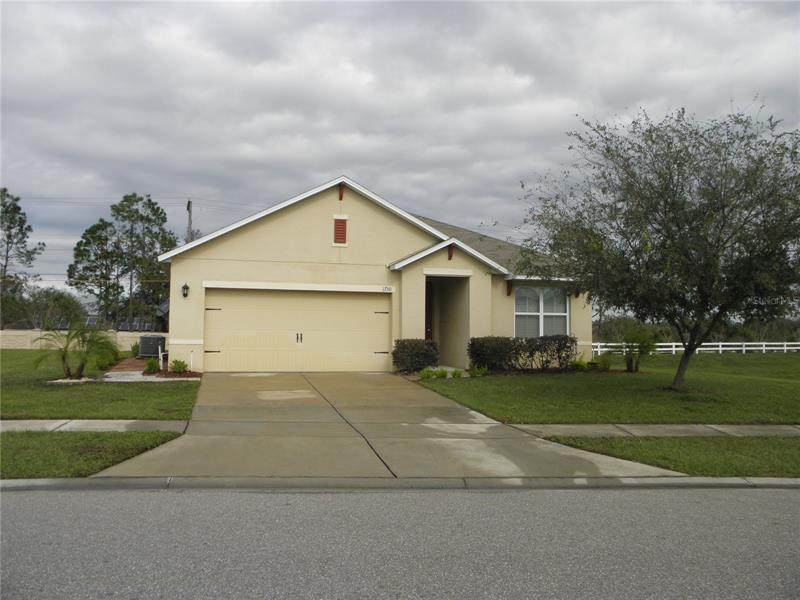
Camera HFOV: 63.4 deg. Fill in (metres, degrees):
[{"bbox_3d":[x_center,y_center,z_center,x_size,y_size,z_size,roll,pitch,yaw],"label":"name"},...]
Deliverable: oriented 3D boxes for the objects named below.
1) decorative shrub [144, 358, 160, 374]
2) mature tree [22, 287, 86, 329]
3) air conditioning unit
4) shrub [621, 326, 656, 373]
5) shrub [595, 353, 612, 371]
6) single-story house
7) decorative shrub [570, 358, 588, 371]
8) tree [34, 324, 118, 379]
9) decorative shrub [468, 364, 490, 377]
[{"bbox_3d":[-6.128,1.640,16.022,0.396,0.409,0.396,1,-3,-14],"label":"decorative shrub"},{"bbox_3d":[-38.442,1.892,72.000,7.200,6.900,7.000,1,-3,-14],"label":"mature tree"},{"bbox_3d":[-8.696,1.649,22.705,0.820,0.800,0.820,1,-3,-14],"label":"air conditioning unit"},{"bbox_3d":[7.317,1.519,19.853,1.104,1.411,1.049,1,-3,-14],"label":"shrub"},{"bbox_3d":[6.425,1.942,20.430,0.568,0.568,0.540,1,-3,-14],"label":"shrub"},{"bbox_3d":[-1.416,-0.419,24.459,12.800,5.550,14.600,1,-3,-14],"label":"single-story house"},{"bbox_3d":[5.502,1.962,19.833,0.552,0.398,0.524,1,-3,-14],"label":"decorative shrub"},{"bbox_3d":[-7.168,1.152,14.339,1.861,1.219,1.675,1,-3,-14],"label":"tree"},{"bbox_3d":[2.103,1.858,17.117,0.582,0.331,0.495,1,-3,-14],"label":"decorative shrub"}]

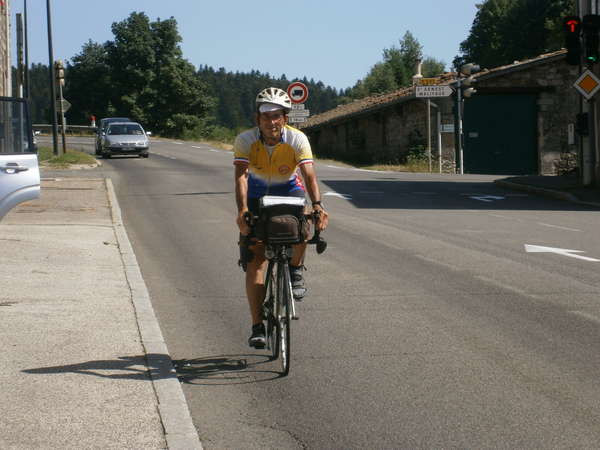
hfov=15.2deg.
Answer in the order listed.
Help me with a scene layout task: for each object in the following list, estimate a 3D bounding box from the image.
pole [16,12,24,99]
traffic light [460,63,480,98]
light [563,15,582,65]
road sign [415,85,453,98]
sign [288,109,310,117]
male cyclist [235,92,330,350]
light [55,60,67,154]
[{"bbox_3d":[-10.884,-5.331,88.000,0.230,5.800,0.230,-2,3,0],"label":"pole"},{"bbox_3d":[4.705,-3.976,62.000,0.460,0.980,0.360,-1,3,9],"label":"traffic light"},{"bbox_3d":[5.744,-3.889,47.500,0.380,1.010,0.380,-2,3,2],"label":"light"},{"bbox_3d":[3.715,-3.660,62.000,1.030,0.310,0.050,-2,3,0],"label":"road sign"},{"bbox_3d":[-0.019,-4.332,87.000,0.830,0.280,0.050,-2,3,0],"label":"sign"},{"bbox_3d":[-0.114,-0.046,13.900,0.570,1.620,0.850,-2,3,-5],"label":"male cyclist"},{"bbox_3d":[-9.016,-4.432,85.000,0.400,3.500,0.420,-1,3,3],"label":"light"}]

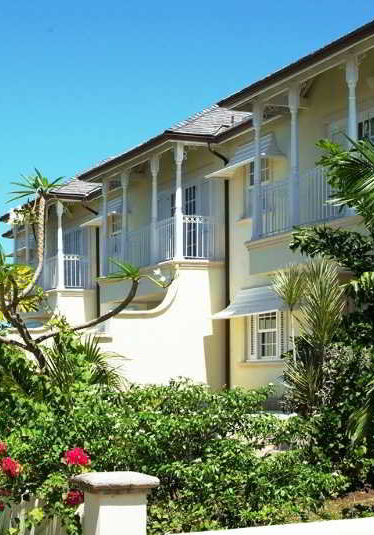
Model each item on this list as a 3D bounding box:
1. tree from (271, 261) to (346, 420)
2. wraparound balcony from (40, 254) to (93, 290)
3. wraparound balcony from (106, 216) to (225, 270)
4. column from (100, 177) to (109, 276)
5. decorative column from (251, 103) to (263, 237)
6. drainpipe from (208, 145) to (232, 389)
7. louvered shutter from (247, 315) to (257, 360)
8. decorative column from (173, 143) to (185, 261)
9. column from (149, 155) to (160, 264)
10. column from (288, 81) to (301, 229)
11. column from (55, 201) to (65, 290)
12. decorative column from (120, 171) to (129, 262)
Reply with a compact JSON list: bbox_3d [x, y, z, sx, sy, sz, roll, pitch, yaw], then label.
[{"bbox_3d":[1.992,1.154,19.477,1.050,2.620,1.080,0,-5,0],"label":"tree"},{"bbox_3d":[-3.669,0.222,36.452,1.100,1.020,1.700,2,-6,-22],"label":"wraparound balcony"},{"bbox_3d":[-0.695,-0.366,28.752,1.230,1.091,5.618,2,-6,-22],"label":"wraparound balcony"},{"bbox_3d":[-2.222,-1.044,31.739,0.170,2.700,0.170,2,-6,-22],"label":"column"},{"bbox_3d":[1.335,-1.831,22.534,0.180,2.675,0.180,2,-6,-22],"label":"decorative column"},{"bbox_3d":[0.726,0.246,26.272,0.560,6.153,0.200,2,-6,-22],"label":"drainpipe"},{"bbox_3d":[1.403,1.473,25.662,0.060,1.080,0.440,2,-6,-22],"label":"louvered shutter"},{"bbox_3d":[-0.176,-1.517,26.818,0.170,2.700,0.170,2,-6,-22],"label":"decorative column"},{"bbox_3d":[-0.748,-1.364,27.615,0.180,2.675,0.180,2,-6,-22],"label":"column"},{"bbox_3d":[1.930,-1.964,21.084,0.180,2.675,0.180,2,-6,-22],"label":"column"},{"bbox_3d":[-3.781,-0.685,35.013,0.180,2.675,0.180,2,-6,-22],"label":"column"},{"bbox_3d":[-1.591,-1.190,30.222,0.170,2.700,0.170,2,-6,-22],"label":"decorative column"}]

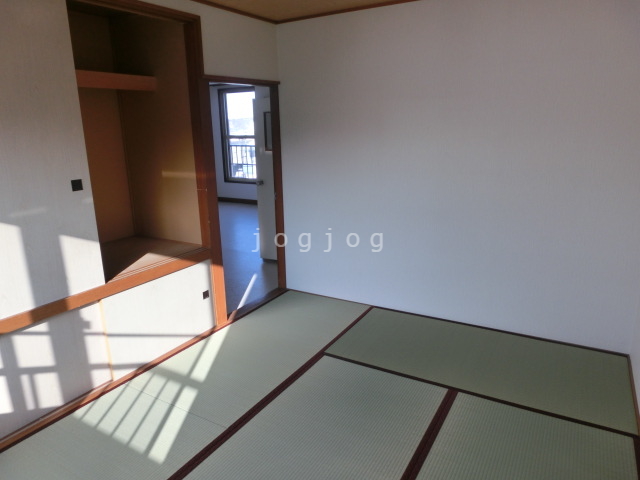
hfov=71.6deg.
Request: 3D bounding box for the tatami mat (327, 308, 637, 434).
[{"bbox_3d":[1.022,0.798,2.989,1.790,0.050,0.930,7,17,30],"label":"tatami mat"}]

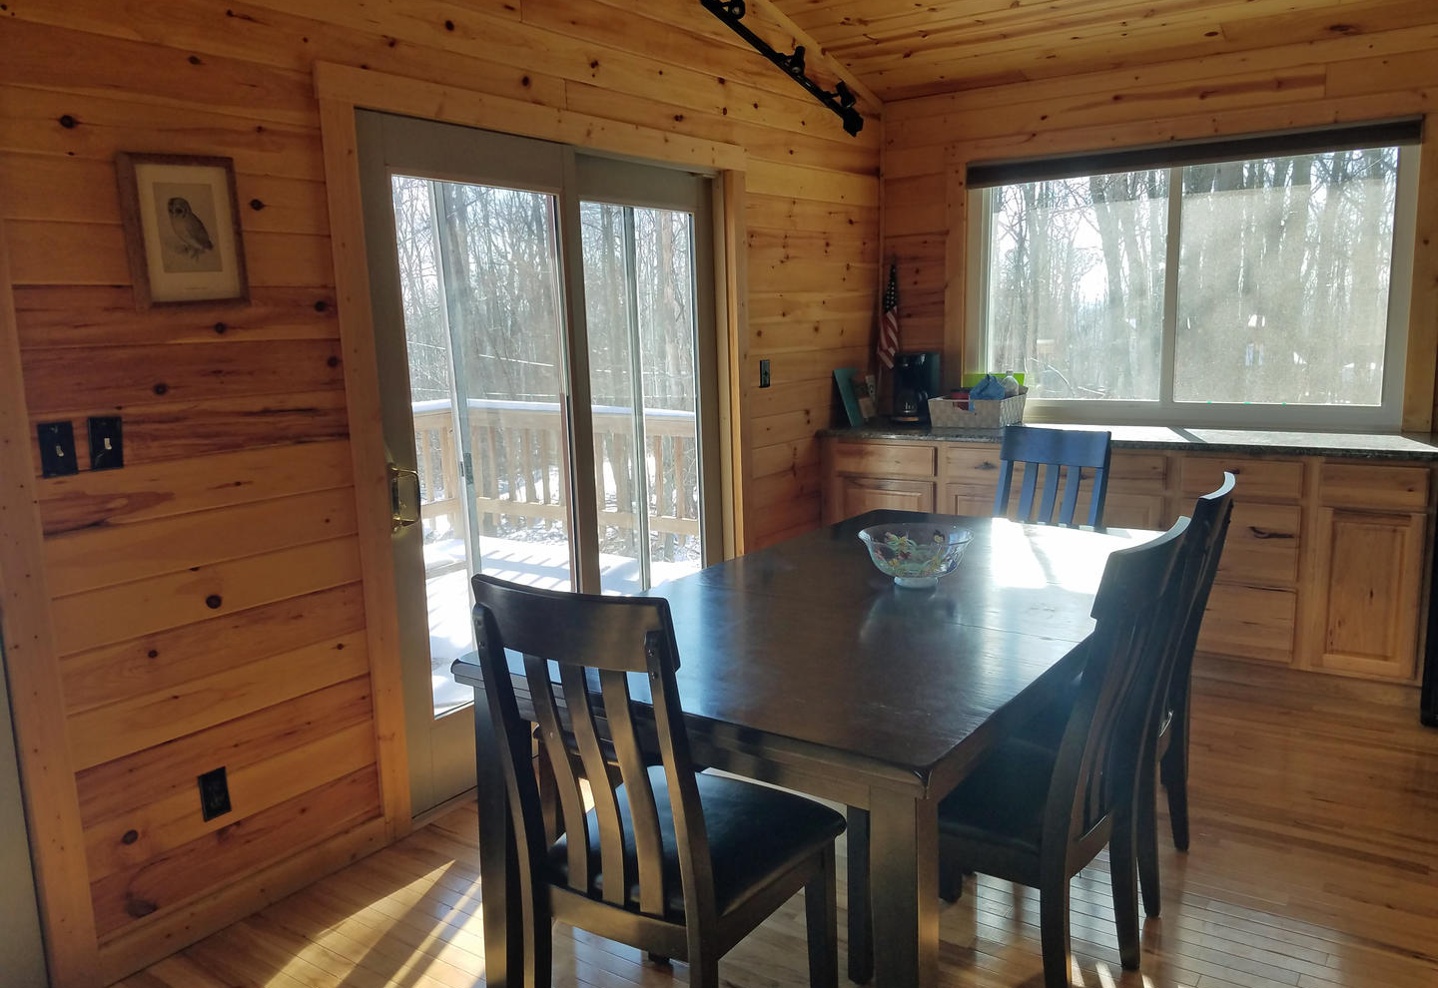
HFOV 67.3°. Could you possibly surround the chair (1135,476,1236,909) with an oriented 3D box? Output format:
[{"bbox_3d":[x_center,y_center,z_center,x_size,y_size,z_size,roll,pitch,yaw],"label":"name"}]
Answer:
[{"bbox_3d":[0.962,0.466,2.777,0.590,1.020,0.465,4,11,34],"label":"chair"}]

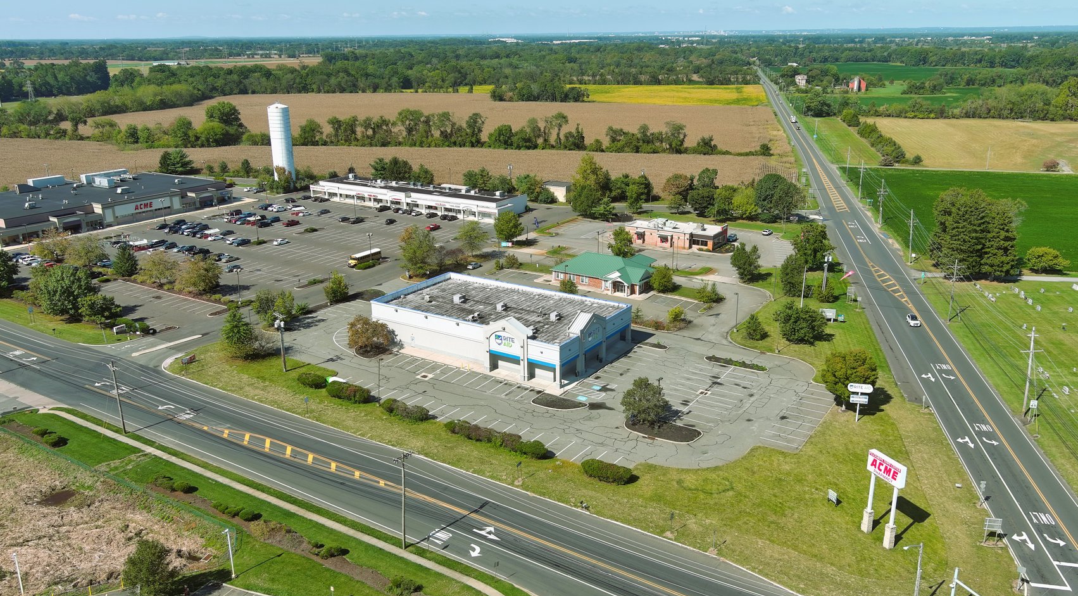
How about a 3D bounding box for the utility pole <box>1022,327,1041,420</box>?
[{"bbox_3d":[75.140,11.540,132.720,3.300,14.500,0.400,1,17,7],"label":"utility pole"}]

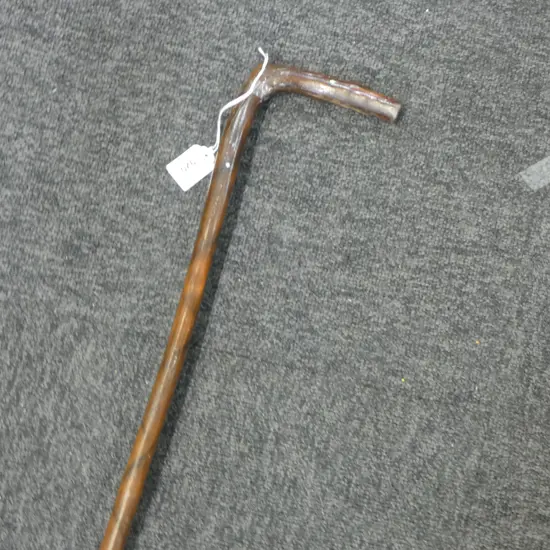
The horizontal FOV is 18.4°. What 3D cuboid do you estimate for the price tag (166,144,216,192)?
[{"bbox_3d":[-0.070,-0.096,1.473,0.043,0.001,0.030,-37,77,7],"label":"price tag"}]

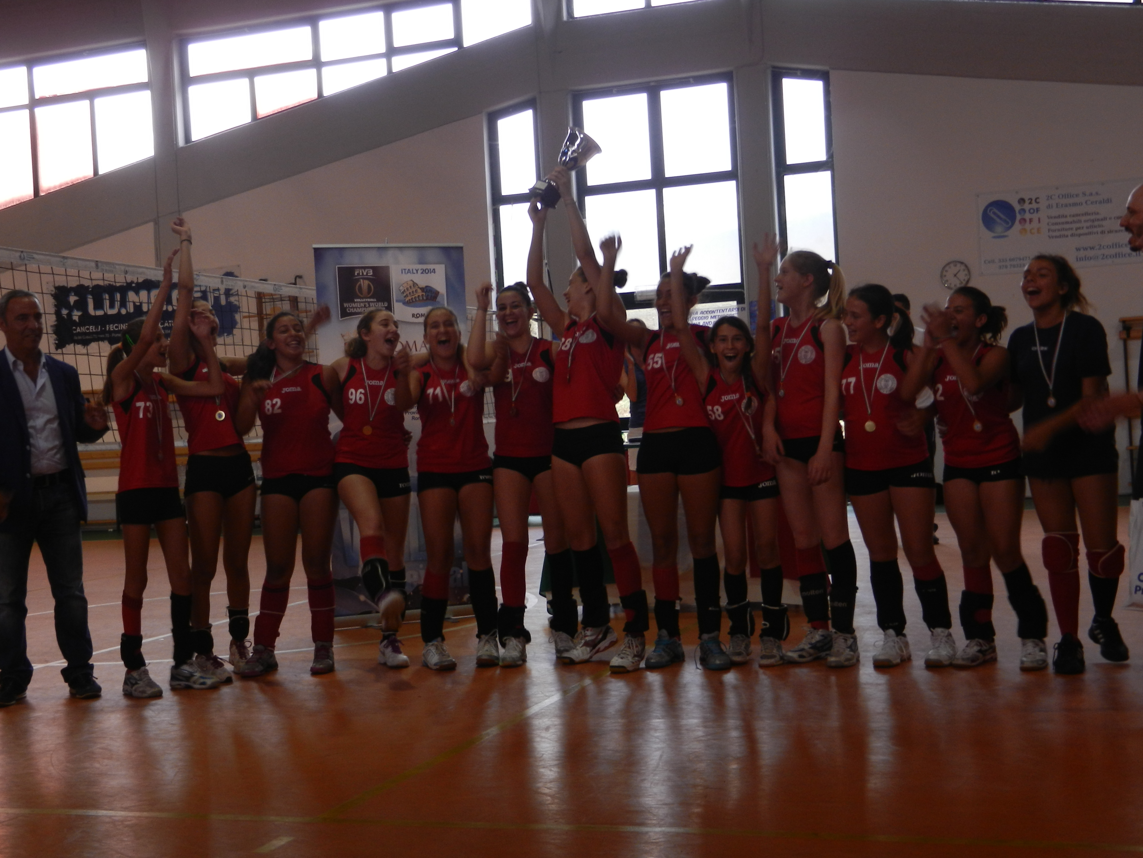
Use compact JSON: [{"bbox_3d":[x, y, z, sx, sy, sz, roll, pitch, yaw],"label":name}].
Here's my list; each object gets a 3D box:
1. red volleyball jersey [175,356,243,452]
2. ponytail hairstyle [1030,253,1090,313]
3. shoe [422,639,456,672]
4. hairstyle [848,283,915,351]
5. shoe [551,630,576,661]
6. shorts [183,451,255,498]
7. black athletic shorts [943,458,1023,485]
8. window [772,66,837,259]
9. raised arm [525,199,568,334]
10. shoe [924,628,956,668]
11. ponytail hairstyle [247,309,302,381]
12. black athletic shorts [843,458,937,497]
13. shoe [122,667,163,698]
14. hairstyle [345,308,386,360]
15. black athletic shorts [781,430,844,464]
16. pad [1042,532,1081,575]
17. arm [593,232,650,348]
[{"bbox_3d":[-1.611,-0.106,6.626,0.300,0.430,0.220,-3,0,-30],"label":"red volleyball jersey"},{"bbox_3d":[1.911,-0.571,5.809,0.250,0.215,0.190,4,-4,-38],"label":"ponytail hairstyle"},{"bbox_3d":[-0.595,0.998,6.652,0.100,0.120,0.270,-4,1,-22],"label":"shoe"},{"bbox_3d":[1.303,-0.469,6.220,0.250,0.270,0.180,-4,1,-30],"label":"hairstyle"},{"bbox_3d":[-0.046,0.967,6.740,0.105,0.125,0.270,-3,1,-8],"label":"shoe"},{"bbox_3d":[-1.615,0.209,6.820,0.320,0.210,0.240,-3,1,-22],"label":"shorts"},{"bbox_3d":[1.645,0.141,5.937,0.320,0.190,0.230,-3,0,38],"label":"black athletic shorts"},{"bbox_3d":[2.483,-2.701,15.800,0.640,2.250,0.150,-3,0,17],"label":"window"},{"bbox_3d":[-0.107,-0.709,6.480,0.165,0.580,0.190,-3,1,15],"label":"raised arm"},{"bbox_3d":[1.523,0.887,6.121,0.110,0.130,0.275,-3,1,22],"label":"shoe"},{"bbox_3d":[-1.363,-0.385,6.820,0.240,0.320,0.220,-3,1,-15],"label":"ponytail hairstyle"},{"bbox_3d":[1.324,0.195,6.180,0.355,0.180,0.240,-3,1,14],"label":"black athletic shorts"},{"bbox_3d":[-1.865,1.090,6.465,0.270,0.115,0.105,-2,1,40],"label":"shoe"},{"bbox_3d":[-0.946,-0.439,6.830,0.210,0.225,0.160,-2,1,42],"label":"hairstyle"},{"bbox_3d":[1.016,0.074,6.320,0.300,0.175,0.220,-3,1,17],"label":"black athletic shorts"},{"bbox_3d":[1.918,0.488,5.820,0.135,0.165,0.145,-2,1,42],"label":"pad"},{"bbox_3d":[0.206,-0.579,6.280,0.240,0.480,0.220,-3,1,10],"label":"arm"}]

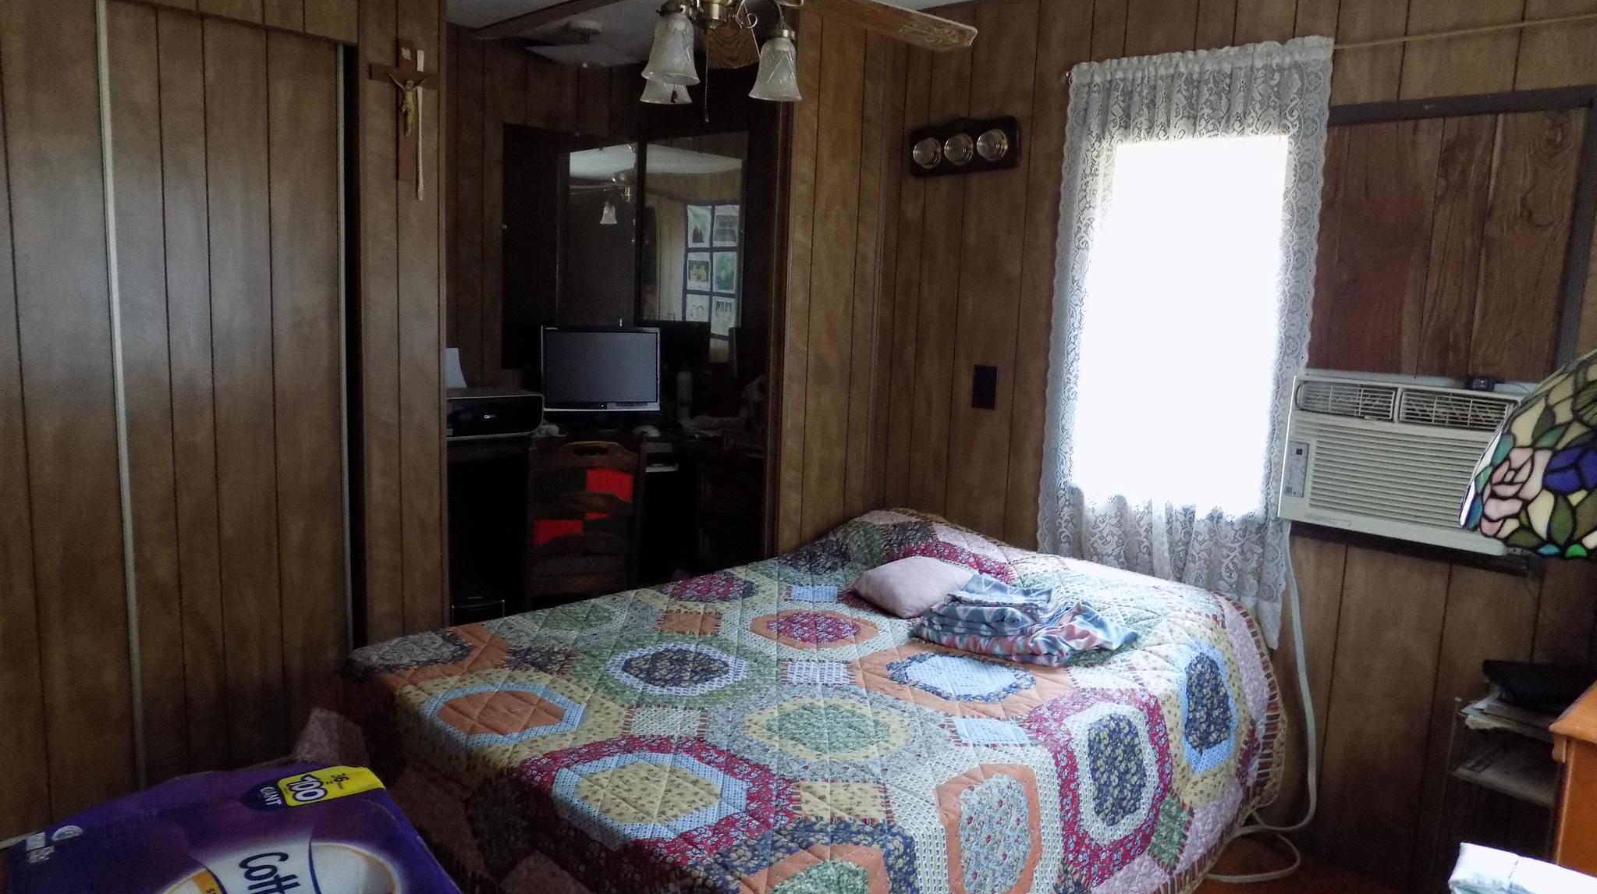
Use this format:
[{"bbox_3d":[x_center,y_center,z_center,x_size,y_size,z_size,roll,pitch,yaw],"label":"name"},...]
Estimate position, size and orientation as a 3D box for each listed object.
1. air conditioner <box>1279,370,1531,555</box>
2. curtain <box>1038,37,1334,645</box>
[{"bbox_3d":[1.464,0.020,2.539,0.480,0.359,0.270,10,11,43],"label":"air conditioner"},{"bbox_3d":[1.012,-0.276,2.864,0.693,1.501,0.080,10,11,43],"label":"curtain"}]

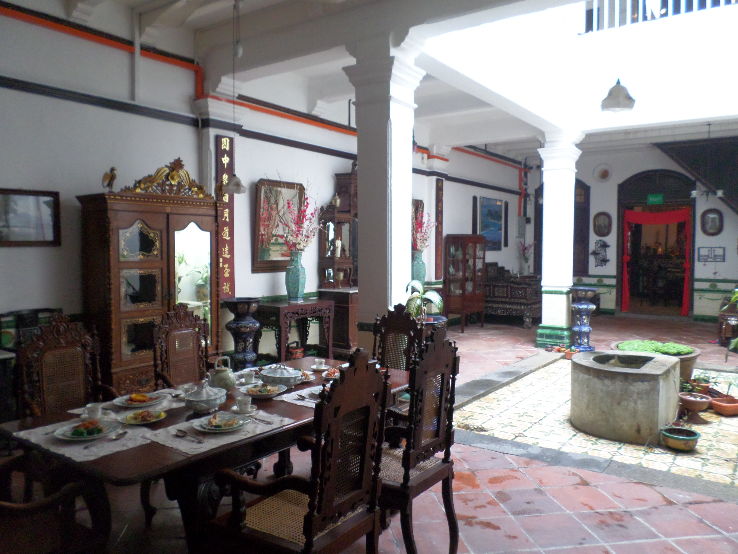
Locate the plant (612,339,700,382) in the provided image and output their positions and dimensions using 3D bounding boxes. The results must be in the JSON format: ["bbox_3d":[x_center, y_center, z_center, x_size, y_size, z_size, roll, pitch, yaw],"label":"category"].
[{"bbox_3d":[3.125,1.026,5.810,0.945,0.540,0.945,3,4,37],"label":"plant"}]

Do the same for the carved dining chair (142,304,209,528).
[{"bbox_3d":[-1.084,0.745,3.336,0.560,1.130,0.520,3,4,37],"label":"carved dining chair"}]

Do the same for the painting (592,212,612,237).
[{"bbox_3d":[5.107,-1.147,11.646,0.391,0.544,0.050,4,5,37],"label":"painting"}]

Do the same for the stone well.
[{"bbox_3d":[2.269,1.036,4.807,0.800,0.583,0.990,4,5,37],"label":"stone well"}]

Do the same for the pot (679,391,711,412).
[{"bbox_3d":[3.036,1.169,4.965,0.305,0.145,0.305,3,4,37],"label":"pot"}]

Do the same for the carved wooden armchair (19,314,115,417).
[{"bbox_3d":[-1.520,0.774,2.769,0.560,1.130,0.520,3,4,37],"label":"carved wooden armchair"}]

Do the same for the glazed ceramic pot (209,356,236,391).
[{"bbox_3d":[-0.779,0.511,2.852,0.155,0.168,0.138,2,4,21],"label":"glazed ceramic pot"}]

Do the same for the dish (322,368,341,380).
[{"bbox_3d":[-0.212,0.559,3.128,0.135,0.047,0.135,1,4,0],"label":"dish"}]

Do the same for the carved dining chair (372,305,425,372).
[{"bbox_3d":[0.055,0.748,3.406,0.520,1.130,0.560,3,4,37],"label":"carved dining chair"}]

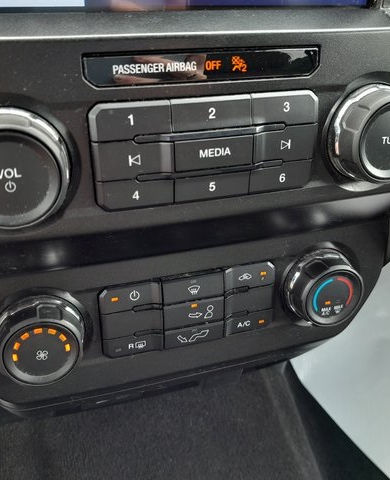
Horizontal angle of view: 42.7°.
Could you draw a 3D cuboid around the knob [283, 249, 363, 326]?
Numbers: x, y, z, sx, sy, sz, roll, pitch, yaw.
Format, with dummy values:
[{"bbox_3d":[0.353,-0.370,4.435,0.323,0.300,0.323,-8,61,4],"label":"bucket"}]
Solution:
[{"bbox_3d":[0.082,0.032,0.309,0.048,0.048,0.018,-8,25,-16],"label":"knob"}]

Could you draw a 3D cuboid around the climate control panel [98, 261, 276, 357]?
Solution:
[{"bbox_3d":[-0.003,0.039,0.289,0.104,0.047,0.010,-8,25,-16],"label":"climate control panel"}]

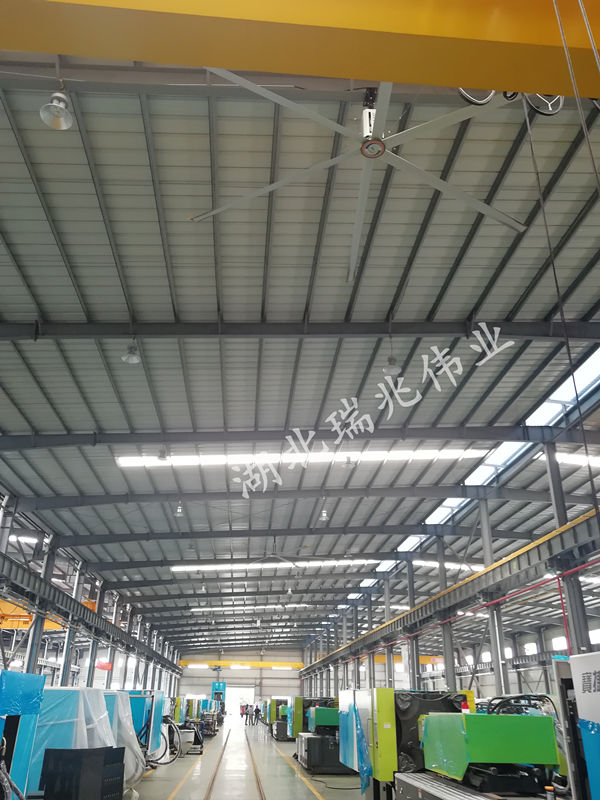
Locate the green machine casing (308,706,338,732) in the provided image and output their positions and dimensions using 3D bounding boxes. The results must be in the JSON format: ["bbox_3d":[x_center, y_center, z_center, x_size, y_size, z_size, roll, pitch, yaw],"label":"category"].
[{"bbox_3d":[0.889,9.950,19.431,1.000,0.650,1.700,3,-26,-4],"label":"green machine casing"}]

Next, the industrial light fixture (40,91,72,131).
[{"bbox_3d":[-3.750,-4.574,9.724,0.490,0.500,0.490,3,-26,-4],"label":"industrial light fixture"}]

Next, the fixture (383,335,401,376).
[{"bbox_3d":[2.661,-1.356,17.993,0.520,1.215,0.520,3,-26,-4],"label":"fixture"}]

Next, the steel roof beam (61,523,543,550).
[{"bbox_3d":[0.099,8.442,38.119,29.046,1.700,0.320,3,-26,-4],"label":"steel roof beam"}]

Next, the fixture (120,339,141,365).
[{"bbox_3d":[-4.472,-1.269,16.556,0.490,0.530,0.490,3,-26,-4],"label":"fixture"}]

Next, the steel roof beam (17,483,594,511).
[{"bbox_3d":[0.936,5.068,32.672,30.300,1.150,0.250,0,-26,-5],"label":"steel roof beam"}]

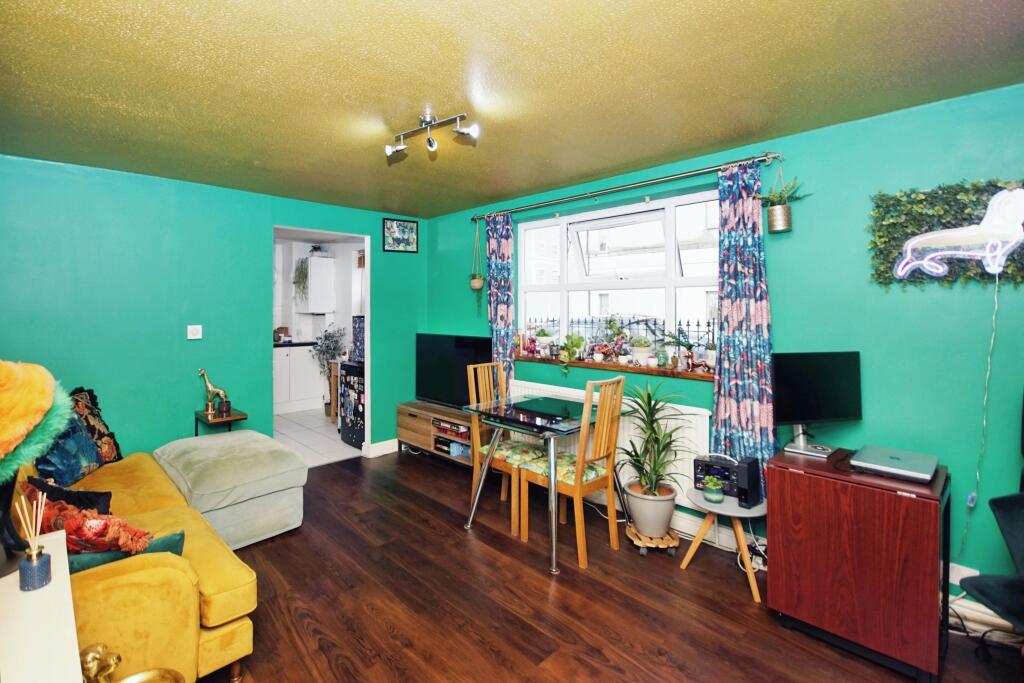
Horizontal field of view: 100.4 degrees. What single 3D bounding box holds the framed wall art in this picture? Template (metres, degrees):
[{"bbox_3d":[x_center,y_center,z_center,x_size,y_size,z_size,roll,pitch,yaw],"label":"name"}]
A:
[{"bbox_3d":[-1.169,-1.104,4.475,0.410,0.340,0.030,-2,4,-43],"label":"framed wall art"}]

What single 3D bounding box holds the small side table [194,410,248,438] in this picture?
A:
[{"bbox_3d":[-2.196,0.870,3.231,0.270,0.650,0.400,-2,4,-43],"label":"small side table"}]

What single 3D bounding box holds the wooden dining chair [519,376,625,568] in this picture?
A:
[{"bbox_3d":[0.359,0.720,2.551,0.400,1.020,0.500,-5,7,-44],"label":"wooden dining chair"}]

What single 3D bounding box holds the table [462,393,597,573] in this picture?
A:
[{"bbox_3d":[0.221,0.829,2.795,0.880,0.760,0.700,4,7,43],"label":"table"}]

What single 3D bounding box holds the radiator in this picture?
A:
[{"bbox_3d":[0.584,0.654,3.030,1.585,0.610,0.110,4,7,43],"label":"radiator"}]

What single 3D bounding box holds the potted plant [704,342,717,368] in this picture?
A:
[{"bbox_3d":[1.206,0.085,2.586,0.085,0.158,0.085,4,7,43],"label":"potted plant"}]

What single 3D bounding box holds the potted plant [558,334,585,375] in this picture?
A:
[{"bbox_3d":[0.451,0.101,3.287,0.185,0.310,0.185,0,5,0],"label":"potted plant"}]

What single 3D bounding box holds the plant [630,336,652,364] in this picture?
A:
[{"bbox_3d":[0.887,0.067,2.922,0.144,0.203,0.144,4,7,43],"label":"plant"}]

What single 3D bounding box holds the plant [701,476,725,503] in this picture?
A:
[{"bbox_3d":[1.083,0.788,2.300,0.115,0.145,0.115,2,4,44],"label":"plant"}]

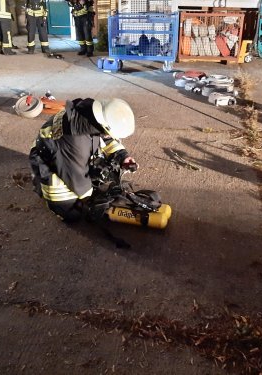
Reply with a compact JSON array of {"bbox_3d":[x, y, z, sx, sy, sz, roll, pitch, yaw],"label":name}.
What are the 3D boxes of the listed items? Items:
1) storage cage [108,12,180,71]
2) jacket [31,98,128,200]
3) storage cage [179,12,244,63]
[{"bbox_3d":[0.292,-2.838,7.302,1.220,1.000,0.800,4,30,9],"label":"storage cage"},{"bbox_3d":[-0.350,-0.287,2.752,0.600,0.660,0.550,5,30,10],"label":"jacket"},{"bbox_3d":[1.681,-3.127,7.786,1.210,0.970,0.800,6,30,12],"label":"storage cage"}]

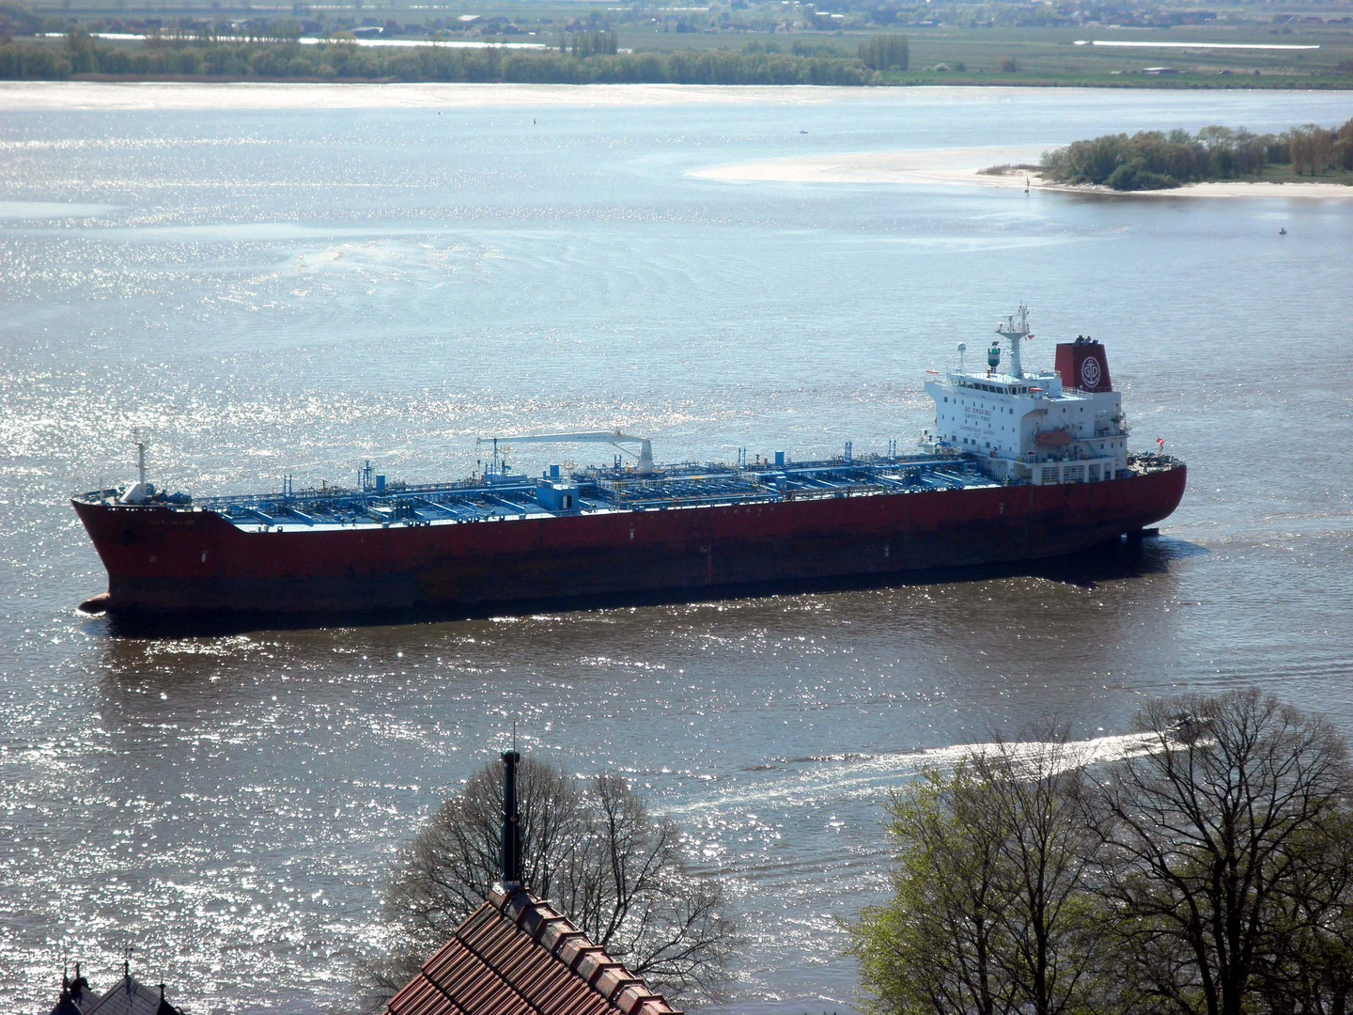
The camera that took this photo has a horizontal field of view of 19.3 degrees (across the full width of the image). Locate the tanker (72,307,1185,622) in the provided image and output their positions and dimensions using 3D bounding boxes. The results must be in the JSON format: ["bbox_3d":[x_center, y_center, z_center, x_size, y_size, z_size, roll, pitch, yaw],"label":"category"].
[{"bbox_3d":[-1.290,-6.690,587.280,182.130,41.910,32.200,-4,9,-26],"label":"tanker"}]

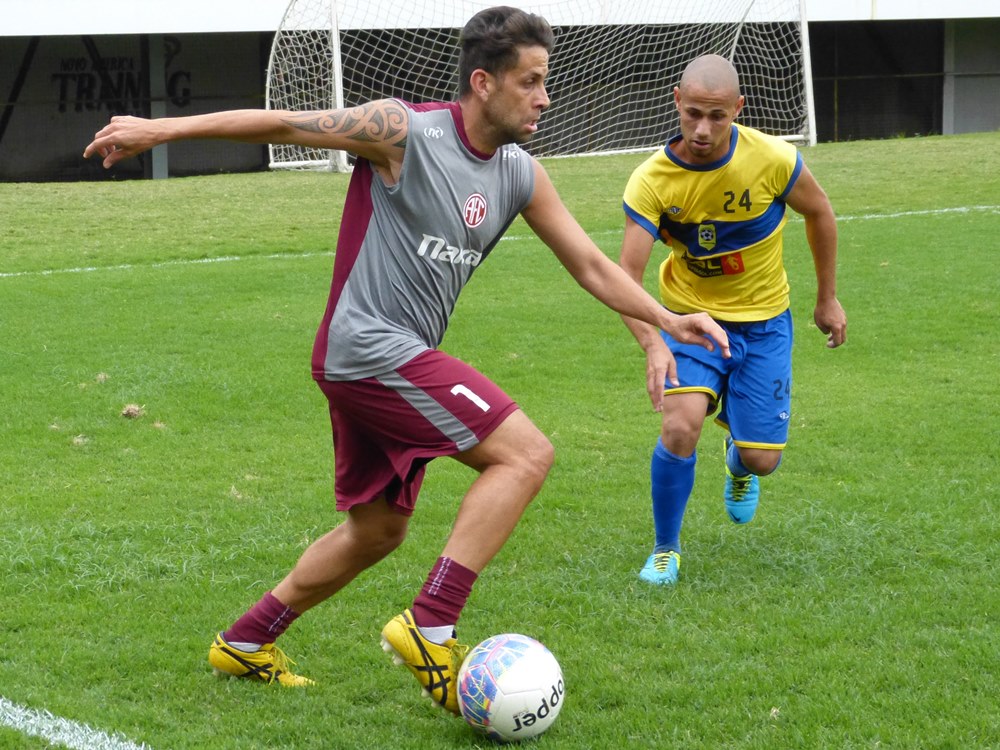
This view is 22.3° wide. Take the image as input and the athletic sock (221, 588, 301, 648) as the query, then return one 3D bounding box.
[{"bbox_3d":[-0.527,0.540,5.620,0.105,0.135,0.090,46,5,9],"label":"athletic sock"}]

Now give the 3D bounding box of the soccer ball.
[{"bbox_3d":[0.023,0.642,5.220,0.220,0.220,0.220,0,8,0],"label":"soccer ball"}]

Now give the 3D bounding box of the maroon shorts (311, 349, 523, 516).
[{"bbox_3d":[-0.177,0.112,5.320,0.410,0.355,0.370,2,8,13],"label":"maroon shorts"}]

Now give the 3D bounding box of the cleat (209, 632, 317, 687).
[{"bbox_3d":[-0.529,0.631,5.620,0.270,0.100,0.100,13,6,12],"label":"cleat"}]

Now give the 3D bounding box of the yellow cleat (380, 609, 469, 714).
[{"bbox_3d":[-0.145,0.604,5.320,0.105,0.270,0.100,-39,12,0],"label":"yellow cleat"}]

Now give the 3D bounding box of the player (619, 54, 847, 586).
[{"bbox_3d":[0.617,-0.167,6.748,0.570,1.400,0.700,2,8,18],"label":"player"}]

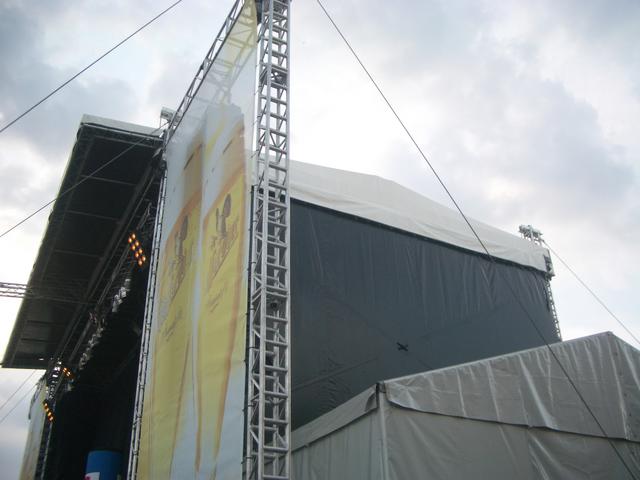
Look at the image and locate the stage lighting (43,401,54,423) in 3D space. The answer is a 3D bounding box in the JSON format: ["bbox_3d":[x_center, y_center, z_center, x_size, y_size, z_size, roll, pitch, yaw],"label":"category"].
[{"bbox_3d":[-9.460,5.999,22.675,0.190,0.720,0.380,-18,-16,-38],"label":"stage lighting"}]

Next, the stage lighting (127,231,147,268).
[{"bbox_3d":[-3.778,0.184,13.513,0.190,0.720,0.380,-18,-13,-44],"label":"stage lighting"}]

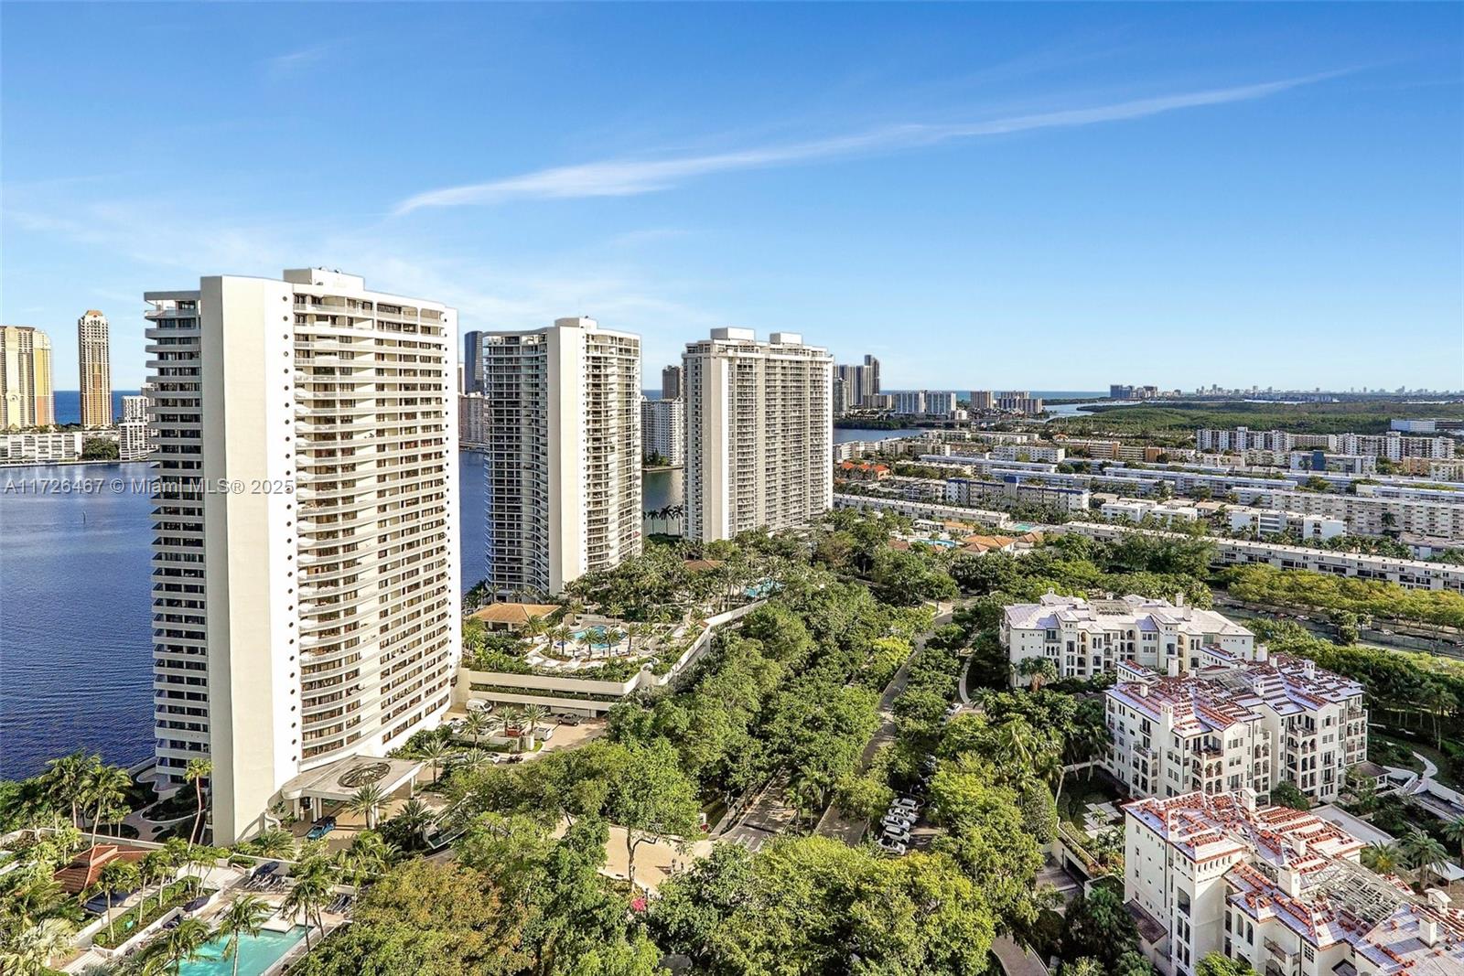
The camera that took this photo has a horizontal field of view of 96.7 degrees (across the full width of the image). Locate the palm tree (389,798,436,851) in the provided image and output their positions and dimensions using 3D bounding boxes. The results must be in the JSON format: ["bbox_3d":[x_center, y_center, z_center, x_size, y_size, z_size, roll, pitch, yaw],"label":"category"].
[{"bbox_3d":[-50.032,52.765,102.000,7.100,7.600,7.000,-2,6,-26],"label":"palm tree"}]

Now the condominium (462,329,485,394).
[{"bbox_3d":[-585.443,-253.989,1480.000,45.000,198.000,36.000,3,5,37],"label":"condominium"}]

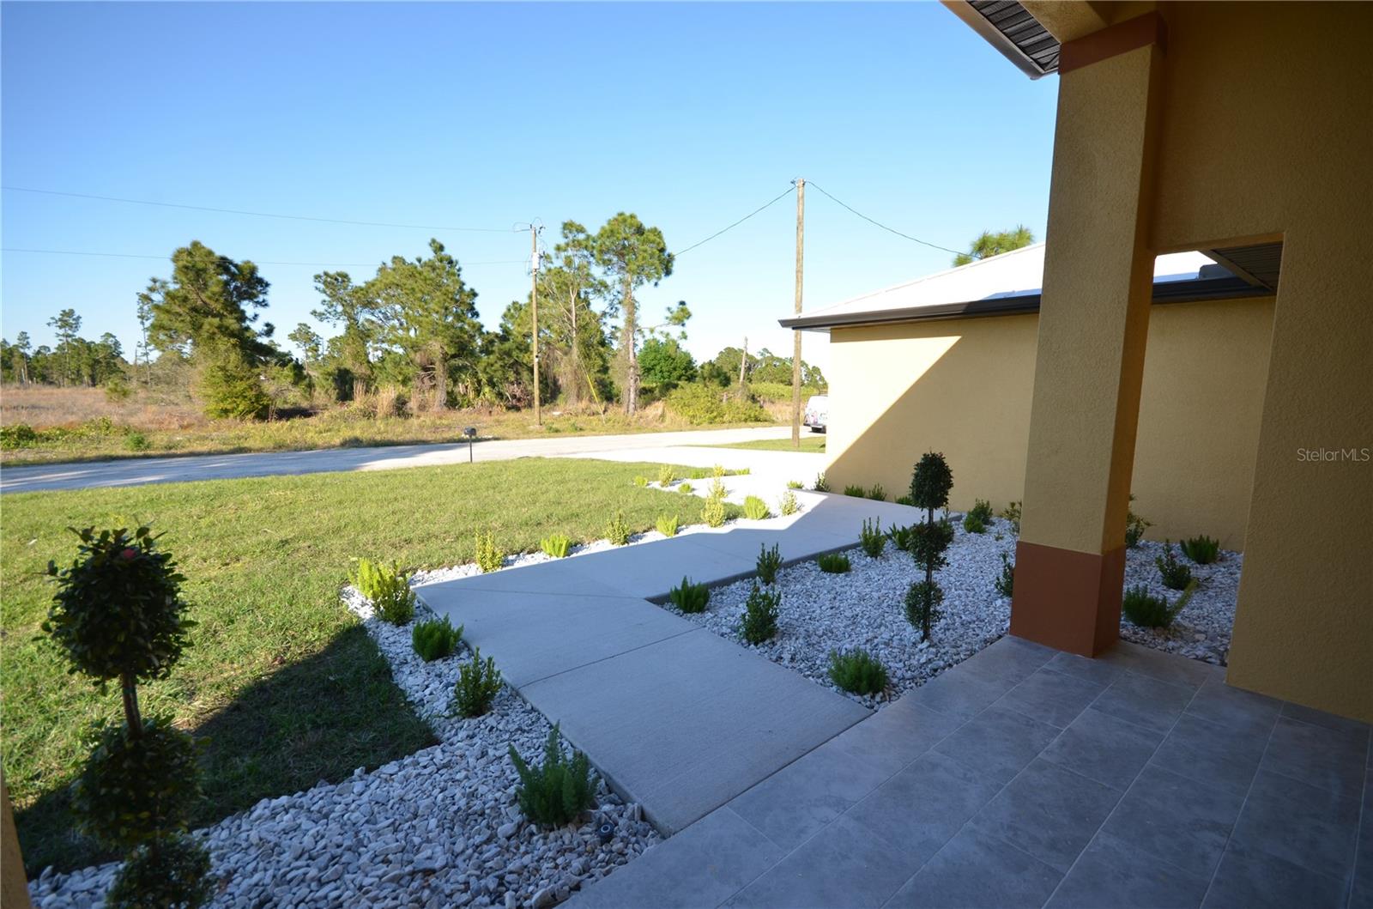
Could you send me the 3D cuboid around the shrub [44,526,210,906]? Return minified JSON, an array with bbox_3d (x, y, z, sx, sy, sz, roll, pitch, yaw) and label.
[{"bbox_3d":[-1.376,0.829,1.436,0.310,1.260,0.310,-5,8,-38],"label":"shrub"}]

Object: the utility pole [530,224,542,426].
[{"bbox_3d":[-7.839,-6.644,30.076,0.360,10.300,0.360,-5,8,-38],"label":"utility pole"}]

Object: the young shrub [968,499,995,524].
[{"bbox_3d":[3.752,0.706,7.226,0.310,0.300,0.310,-5,8,-38],"label":"young shrub"}]

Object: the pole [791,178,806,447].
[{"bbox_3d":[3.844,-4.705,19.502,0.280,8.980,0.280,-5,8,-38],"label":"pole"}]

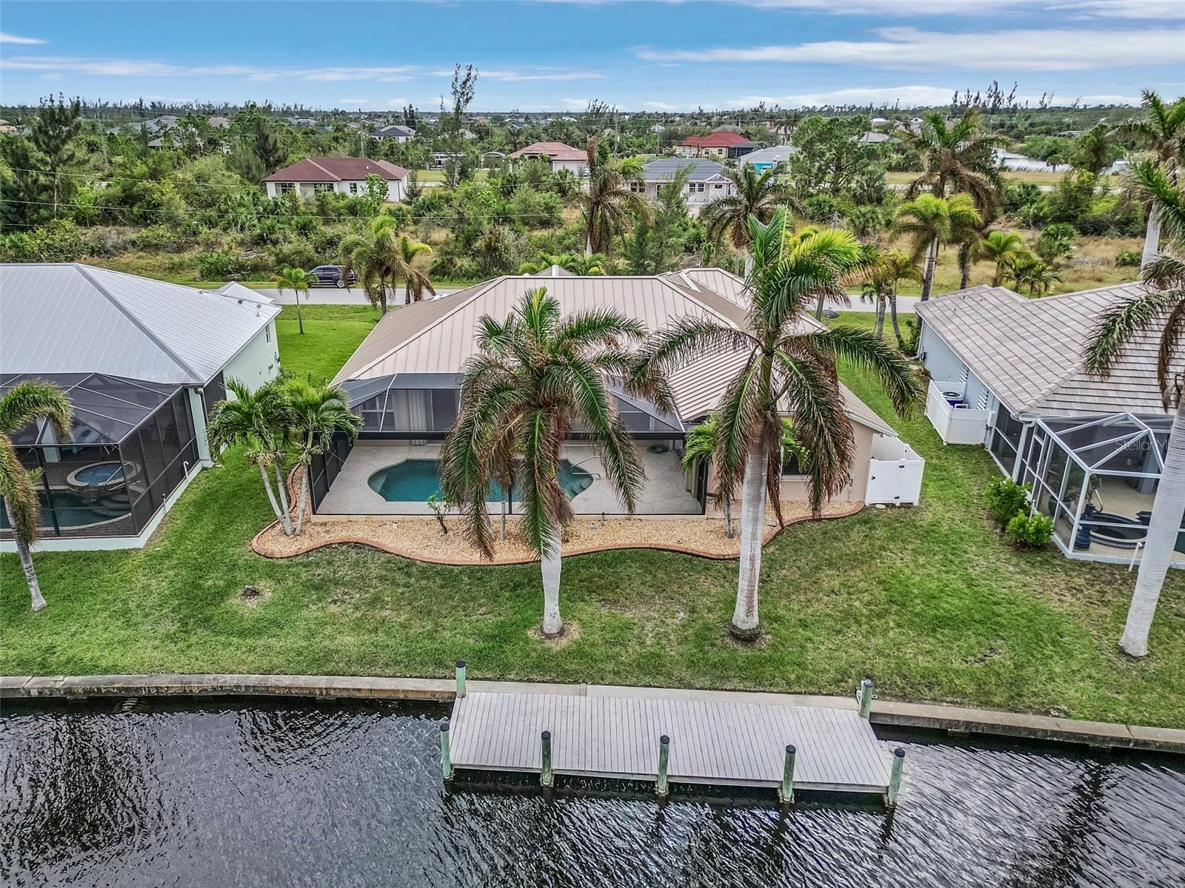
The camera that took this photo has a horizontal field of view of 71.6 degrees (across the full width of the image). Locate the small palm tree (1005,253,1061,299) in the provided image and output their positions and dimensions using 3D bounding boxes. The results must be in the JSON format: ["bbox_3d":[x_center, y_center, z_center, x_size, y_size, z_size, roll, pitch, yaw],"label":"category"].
[{"bbox_3d":[29.486,-10.361,55.144,3.700,4.800,3.700,0,22,0],"label":"small palm tree"}]

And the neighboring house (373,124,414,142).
[{"bbox_3d":[-84.788,-131.509,349.184,18.500,6.500,16.000,0,22,0],"label":"neighboring house"}]

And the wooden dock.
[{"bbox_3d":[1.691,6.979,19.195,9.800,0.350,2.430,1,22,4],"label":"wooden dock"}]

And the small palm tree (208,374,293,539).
[{"bbox_3d":[-10.887,0.591,26.150,2.700,5.200,2.700,0,22,0],"label":"small palm tree"}]

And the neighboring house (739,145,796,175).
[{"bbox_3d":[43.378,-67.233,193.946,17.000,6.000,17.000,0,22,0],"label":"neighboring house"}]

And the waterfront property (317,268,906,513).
[{"bbox_3d":[0.600,-4.731,39.514,22.800,6.100,24.300,-1,22,-1],"label":"waterfront property"}]

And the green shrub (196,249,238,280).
[{"bbox_3d":[-31.073,-14.992,68.176,3.200,2.400,2.800,0,22,0],"label":"green shrub"}]

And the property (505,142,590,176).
[{"bbox_3d":[-9.567,-62.181,178.745,18.500,6.500,16.000,0,22,0],"label":"property"}]

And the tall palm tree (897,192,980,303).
[{"bbox_3d":[21.258,-10.806,50.648,5.000,9.000,5.000,0,22,0],"label":"tall palm tree"}]

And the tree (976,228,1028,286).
[{"bbox_3d":[25.728,-10.283,51.954,3.300,5.900,3.300,0,22,0],"label":"tree"}]

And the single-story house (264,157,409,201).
[{"bbox_3d":[-44.500,-46.959,143.896,22.500,6.000,17.000,-2,22,-4],"label":"single-story house"}]

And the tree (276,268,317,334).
[{"bbox_3d":[-19.008,-9.116,52.735,2.750,4.300,2.750,0,22,0],"label":"tree"}]

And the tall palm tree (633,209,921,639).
[{"bbox_3d":[4.658,0.114,20.761,7.000,11.500,7.000,0,22,0],"label":"tall palm tree"}]

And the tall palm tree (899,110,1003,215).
[{"bbox_3d":[21.032,-13.149,49.709,6.000,12.900,6.000,0,22,0],"label":"tall palm tree"}]

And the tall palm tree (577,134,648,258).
[{"bbox_3d":[0.889,-12.831,50.918,4.700,11.400,4.700,0,22,0],"label":"tall palm tree"}]

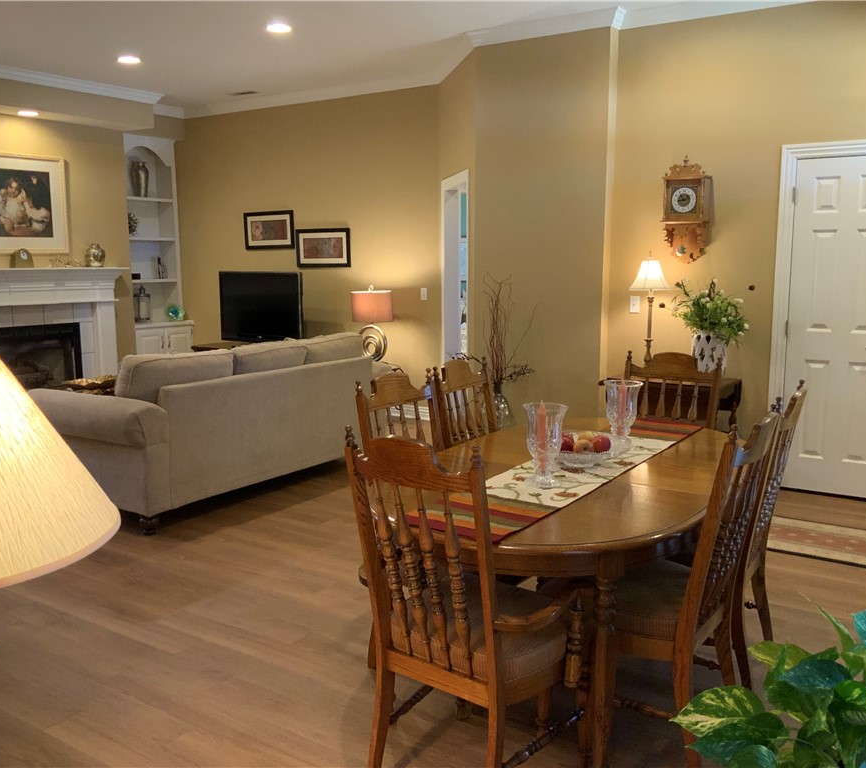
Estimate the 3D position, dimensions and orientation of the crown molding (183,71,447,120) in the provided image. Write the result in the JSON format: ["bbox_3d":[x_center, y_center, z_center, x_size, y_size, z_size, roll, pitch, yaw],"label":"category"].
[{"bbox_3d":[-1.282,-2.748,8.193,3.220,0.090,0.090,5,10,33],"label":"crown molding"}]

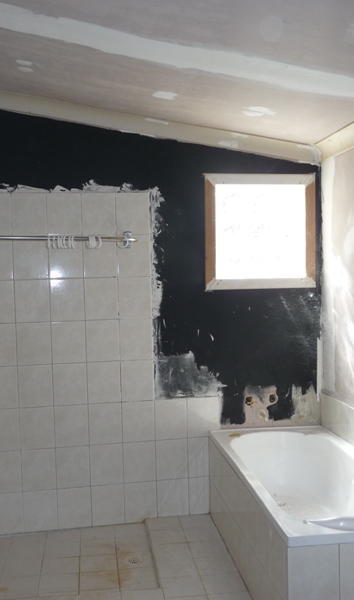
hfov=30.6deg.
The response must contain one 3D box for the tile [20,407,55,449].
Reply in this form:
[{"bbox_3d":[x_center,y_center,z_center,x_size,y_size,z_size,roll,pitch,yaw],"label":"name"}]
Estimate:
[{"bbox_3d":[-0.825,0.757,3.833,0.200,0.250,0.010,-2,3,-8],"label":"tile"}]

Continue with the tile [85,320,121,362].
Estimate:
[{"bbox_3d":[-0.438,0.243,3.849,0.200,0.250,0.010,-2,3,-8],"label":"tile"}]

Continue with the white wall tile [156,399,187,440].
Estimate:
[{"bbox_3d":[-0.032,0.729,3.948,0.200,0.250,0.010,-2,3,-10],"label":"white wall tile"}]

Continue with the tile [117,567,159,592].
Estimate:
[{"bbox_3d":[-0.193,1.408,3.268,0.200,0.010,0.200,-2,3,-8],"label":"tile"}]

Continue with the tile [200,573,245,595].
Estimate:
[{"bbox_3d":[0.227,1.377,3.139,0.192,0.010,0.192,-2,3,-8],"label":"tile"}]

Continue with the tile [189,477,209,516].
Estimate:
[{"bbox_3d":[0.146,1.211,3.989,0.132,0.225,0.010,-2,3,-8],"label":"tile"}]

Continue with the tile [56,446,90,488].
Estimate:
[{"bbox_3d":[-0.621,1.000,3.876,0.200,0.250,0.010,-2,3,-8],"label":"tile"}]

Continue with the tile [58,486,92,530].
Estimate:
[{"bbox_3d":[-0.611,1.246,3.877,0.200,0.246,0.010,-2,3,-10],"label":"tile"}]

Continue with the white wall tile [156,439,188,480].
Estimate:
[{"bbox_3d":[-0.024,0.979,3.951,0.200,0.250,0.010,-2,3,-8],"label":"white wall tile"}]

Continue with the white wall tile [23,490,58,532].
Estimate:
[{"bbox_3d":[-0.813,1.256,3.862,0.200,0.250,0.010,-2,3,-8],"label":"white wall tile"}]

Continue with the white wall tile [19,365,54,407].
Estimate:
[{"bbox_3d":[-0.827,0.506,3.800,0.200,0.250,0.010,-2,3,-10],"label":"white wall tile"}]

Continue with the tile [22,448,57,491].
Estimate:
[{"bbox_3d":[-0.814,1.005,3.829,0.200,0.250,0.010,-2,3,-10],"label":"tile"}]

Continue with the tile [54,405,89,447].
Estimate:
[{"bbox_3d":[-0.627,0.751,3.862,0.200,0.250,0.010,-2,3,-8],"label":"tile"}]

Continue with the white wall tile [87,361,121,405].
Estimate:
[{"bbox_3d":[-0.432,0.493,3.864,0.200,0.250,0.010,-2,3,-8],"label":"white wall tile"}]

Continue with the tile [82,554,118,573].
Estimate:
[{"bbox_3d":[-0.413,1.397,3.422,0.192,0.010,0.192,-2,3,-8],"label":"tile"}]

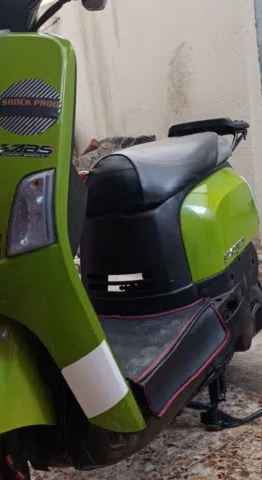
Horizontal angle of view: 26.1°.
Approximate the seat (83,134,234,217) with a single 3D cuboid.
[{"bbox_3d":[0.074,-0.200,1.583,0.250,0.190,0.700,-3,10,27],"label":"seat"}]

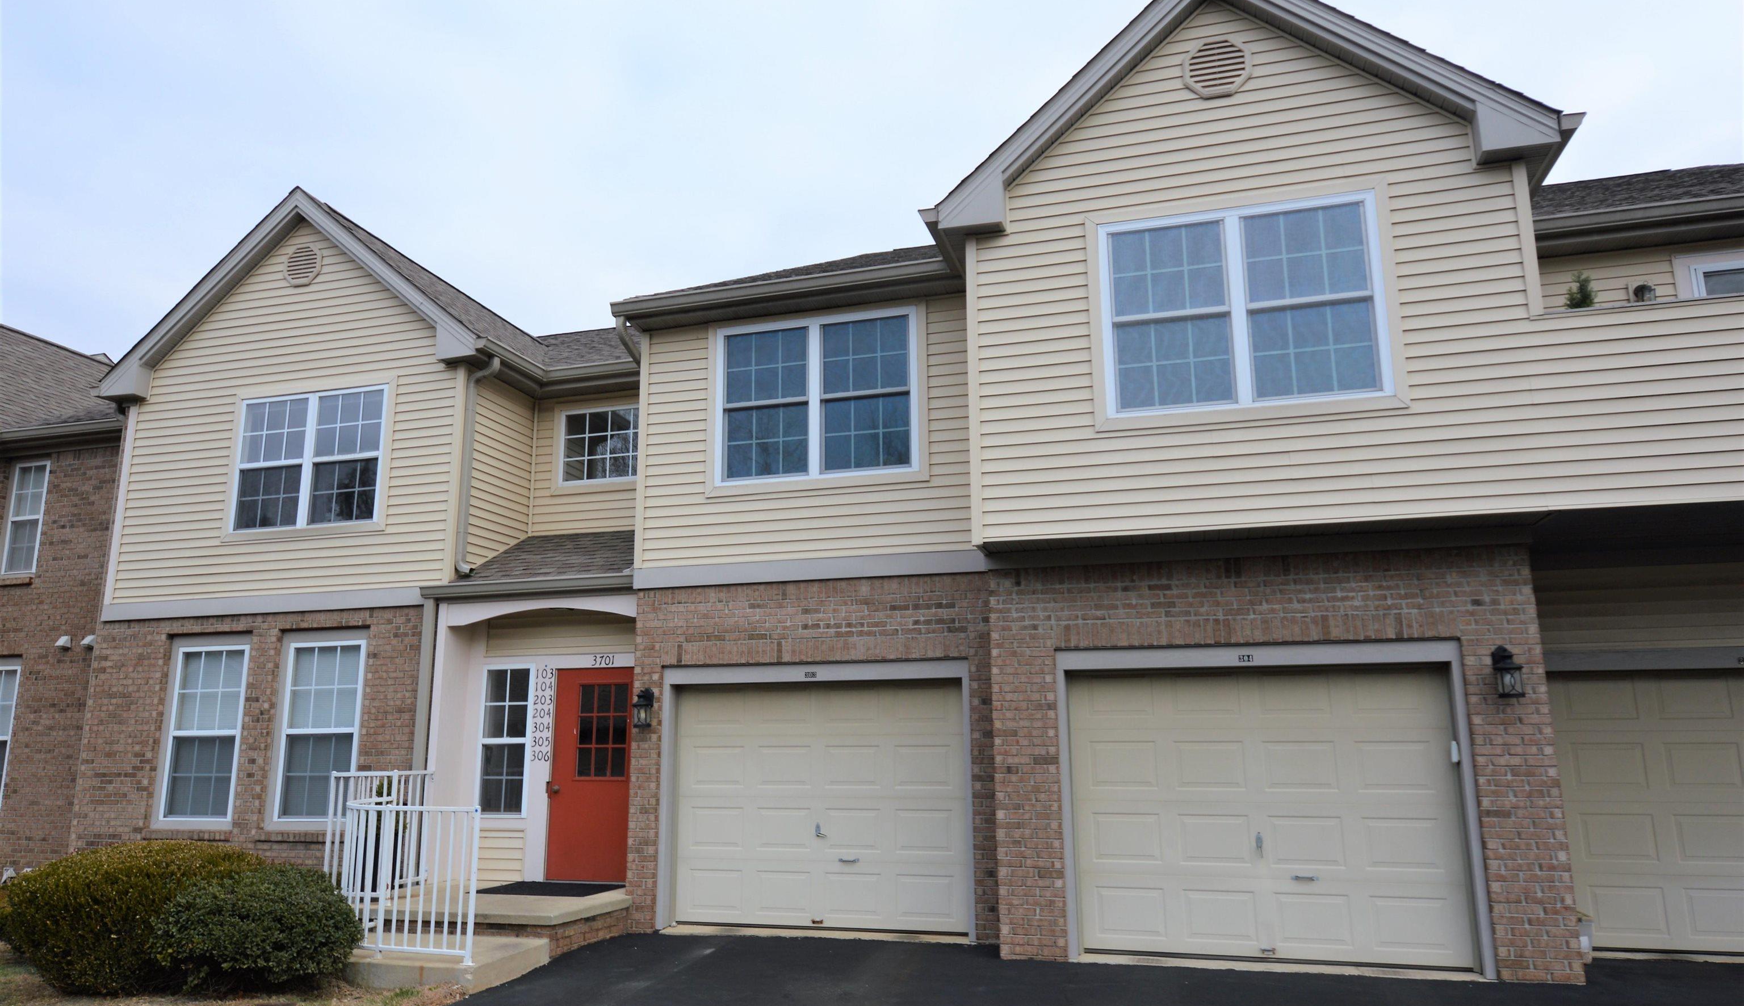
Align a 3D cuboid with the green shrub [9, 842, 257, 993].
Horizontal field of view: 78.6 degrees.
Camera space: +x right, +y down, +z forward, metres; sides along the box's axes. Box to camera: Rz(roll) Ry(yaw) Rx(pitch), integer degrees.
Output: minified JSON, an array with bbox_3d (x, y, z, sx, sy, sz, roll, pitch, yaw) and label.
[{"bbox_3d":[-5.544,3.074,8.142,1.660,0.950,1.600,-4,-11,16],"label":"green shrub"}]

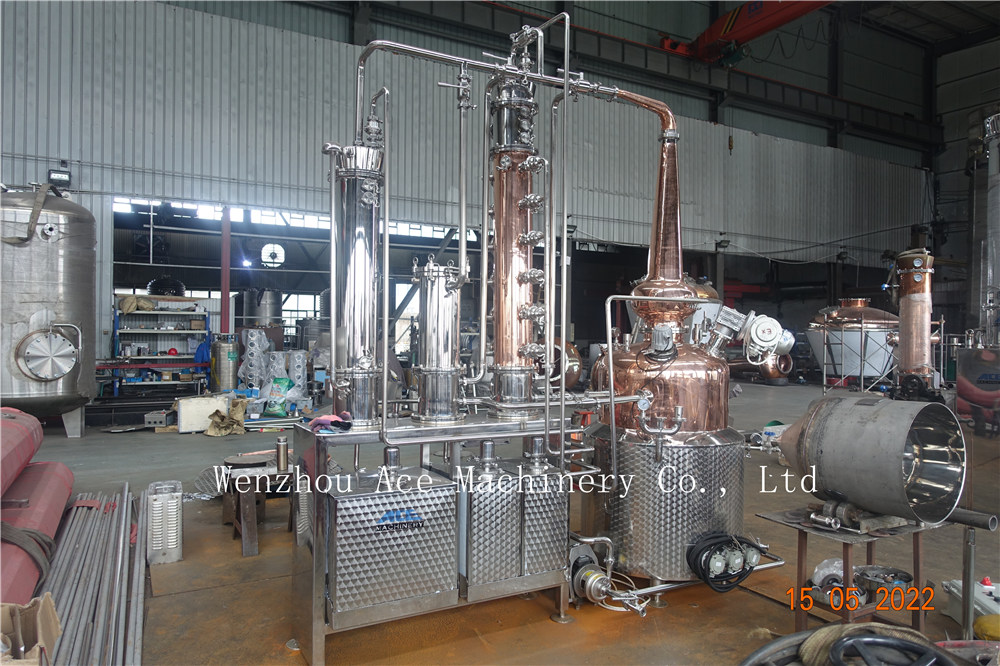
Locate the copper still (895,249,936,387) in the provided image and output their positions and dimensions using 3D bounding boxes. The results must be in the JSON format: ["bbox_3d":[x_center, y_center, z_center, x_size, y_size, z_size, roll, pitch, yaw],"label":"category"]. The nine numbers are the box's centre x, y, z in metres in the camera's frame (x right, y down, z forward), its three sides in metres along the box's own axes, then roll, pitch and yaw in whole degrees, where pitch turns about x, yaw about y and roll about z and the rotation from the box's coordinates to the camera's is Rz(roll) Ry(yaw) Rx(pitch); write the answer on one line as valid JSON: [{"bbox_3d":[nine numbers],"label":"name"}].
[{"bbox_3d":[6.610,-0.187,10.594,0.620,2.250,0.620,0,0,23],"label":"copper still"}]

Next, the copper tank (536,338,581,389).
[{"bbox_3d":[1.314,0.733,15.500,1.200,1.200,1.120,0,-1,27],"label":"copper tank"}]

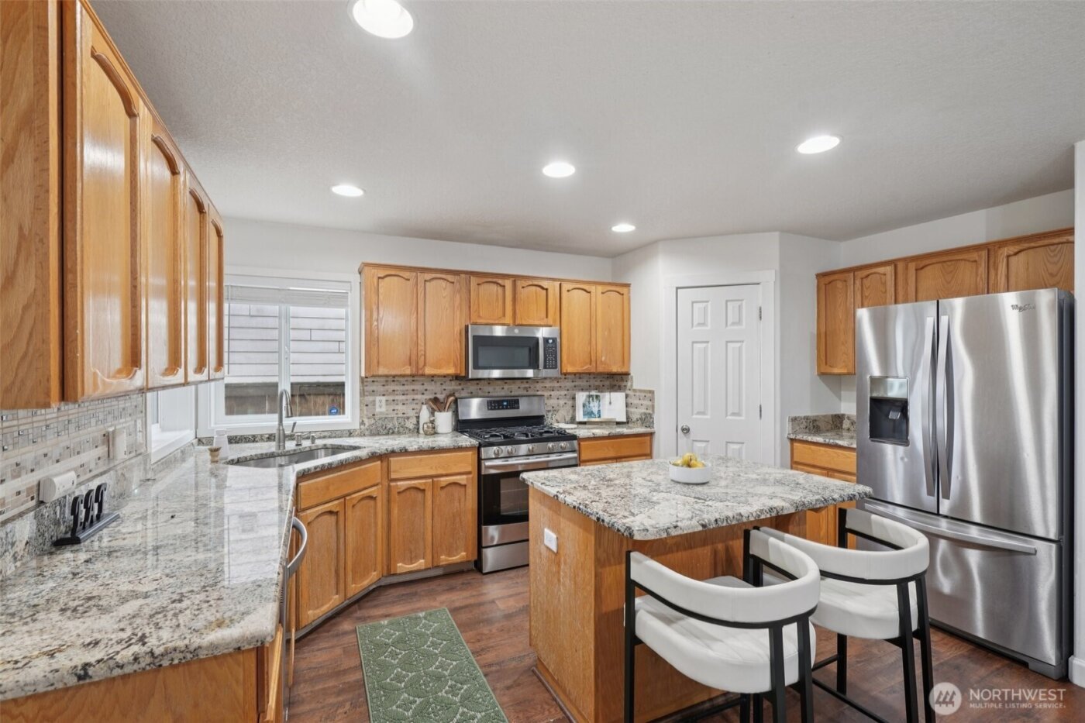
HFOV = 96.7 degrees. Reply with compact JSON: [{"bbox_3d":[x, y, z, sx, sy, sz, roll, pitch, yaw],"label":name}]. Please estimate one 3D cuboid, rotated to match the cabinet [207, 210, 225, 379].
[{"bbox_3d":[-1.611,-0.294,2.109,0.330,0.753,0.345,0,0,-24],"label":"cabinet"}]

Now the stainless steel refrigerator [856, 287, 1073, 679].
[{"bbox_3d":[2.458,0.559,2.748,0.740,1.788,0.913,0,0,-24],"label":"stainless steel refrigerator"}]

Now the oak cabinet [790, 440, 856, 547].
[{"bbox_3d":[2.230,1.002,3.432,0.620,0.835,0.570,0,0,-24],"label":"oak cabinet"}]

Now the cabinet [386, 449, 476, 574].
[{"bbox_3d":[-0.838,1.003,3.466,0.600,0.822,0.605,0,0,-24],"label":"cabinet"}]

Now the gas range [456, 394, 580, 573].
[{"bbox_3d":[-0.192,0.875,3.714,0.758,1.167,0.660,0,0,-24],"label":"gas range"}]

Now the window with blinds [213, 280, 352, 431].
[{"bbox_3d":[-1.792,-0.068,3.384,0.870,1.022,0.100,0,0,-24],"label":"window with blinds"}]

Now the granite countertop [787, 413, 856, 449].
[{"bbox_3d":[2.212,0.511,3.433,0.660,0.153,0.585,0,0,-24],"label":"granite countertop"}]

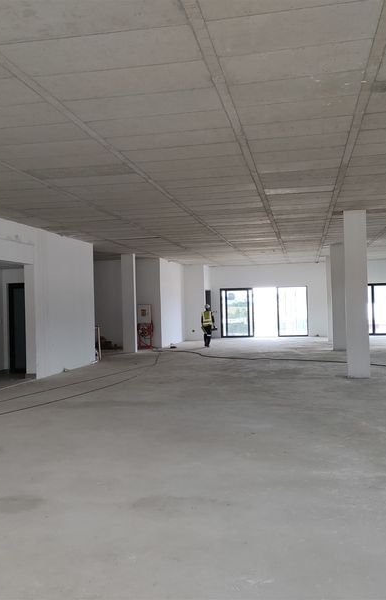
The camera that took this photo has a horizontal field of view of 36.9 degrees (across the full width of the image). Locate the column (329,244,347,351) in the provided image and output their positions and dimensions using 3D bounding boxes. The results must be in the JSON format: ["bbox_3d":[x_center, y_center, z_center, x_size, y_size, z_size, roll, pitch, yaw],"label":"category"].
[{"bbox_3d":[5.040,-0.075,19.970,0.470,3.635,0.232,-2,-1,11],"label":"column"}]

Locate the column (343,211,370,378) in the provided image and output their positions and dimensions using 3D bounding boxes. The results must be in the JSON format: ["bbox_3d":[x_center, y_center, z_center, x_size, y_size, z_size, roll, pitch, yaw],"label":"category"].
[{"bbox_3d":[3.593,-0.123,12.658,0.470,3.635,0.232,-2,-1,11],"label":"column"}]

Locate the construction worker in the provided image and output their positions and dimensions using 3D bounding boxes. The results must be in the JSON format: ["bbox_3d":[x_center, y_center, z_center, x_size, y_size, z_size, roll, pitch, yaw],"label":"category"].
[{"bbox_3d":[0.597,1.022,22.975,0.530,1.725,0.380,-1,-1,6],"label":"construction worker"}]

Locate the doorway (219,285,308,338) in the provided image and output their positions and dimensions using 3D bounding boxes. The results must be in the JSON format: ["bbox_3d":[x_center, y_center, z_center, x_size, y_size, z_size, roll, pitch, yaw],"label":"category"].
[{"bbox_3d":[3.567,0.628,28.956,4.300,2.476,0.180,-2,-1,11],"label":"doorway"}]

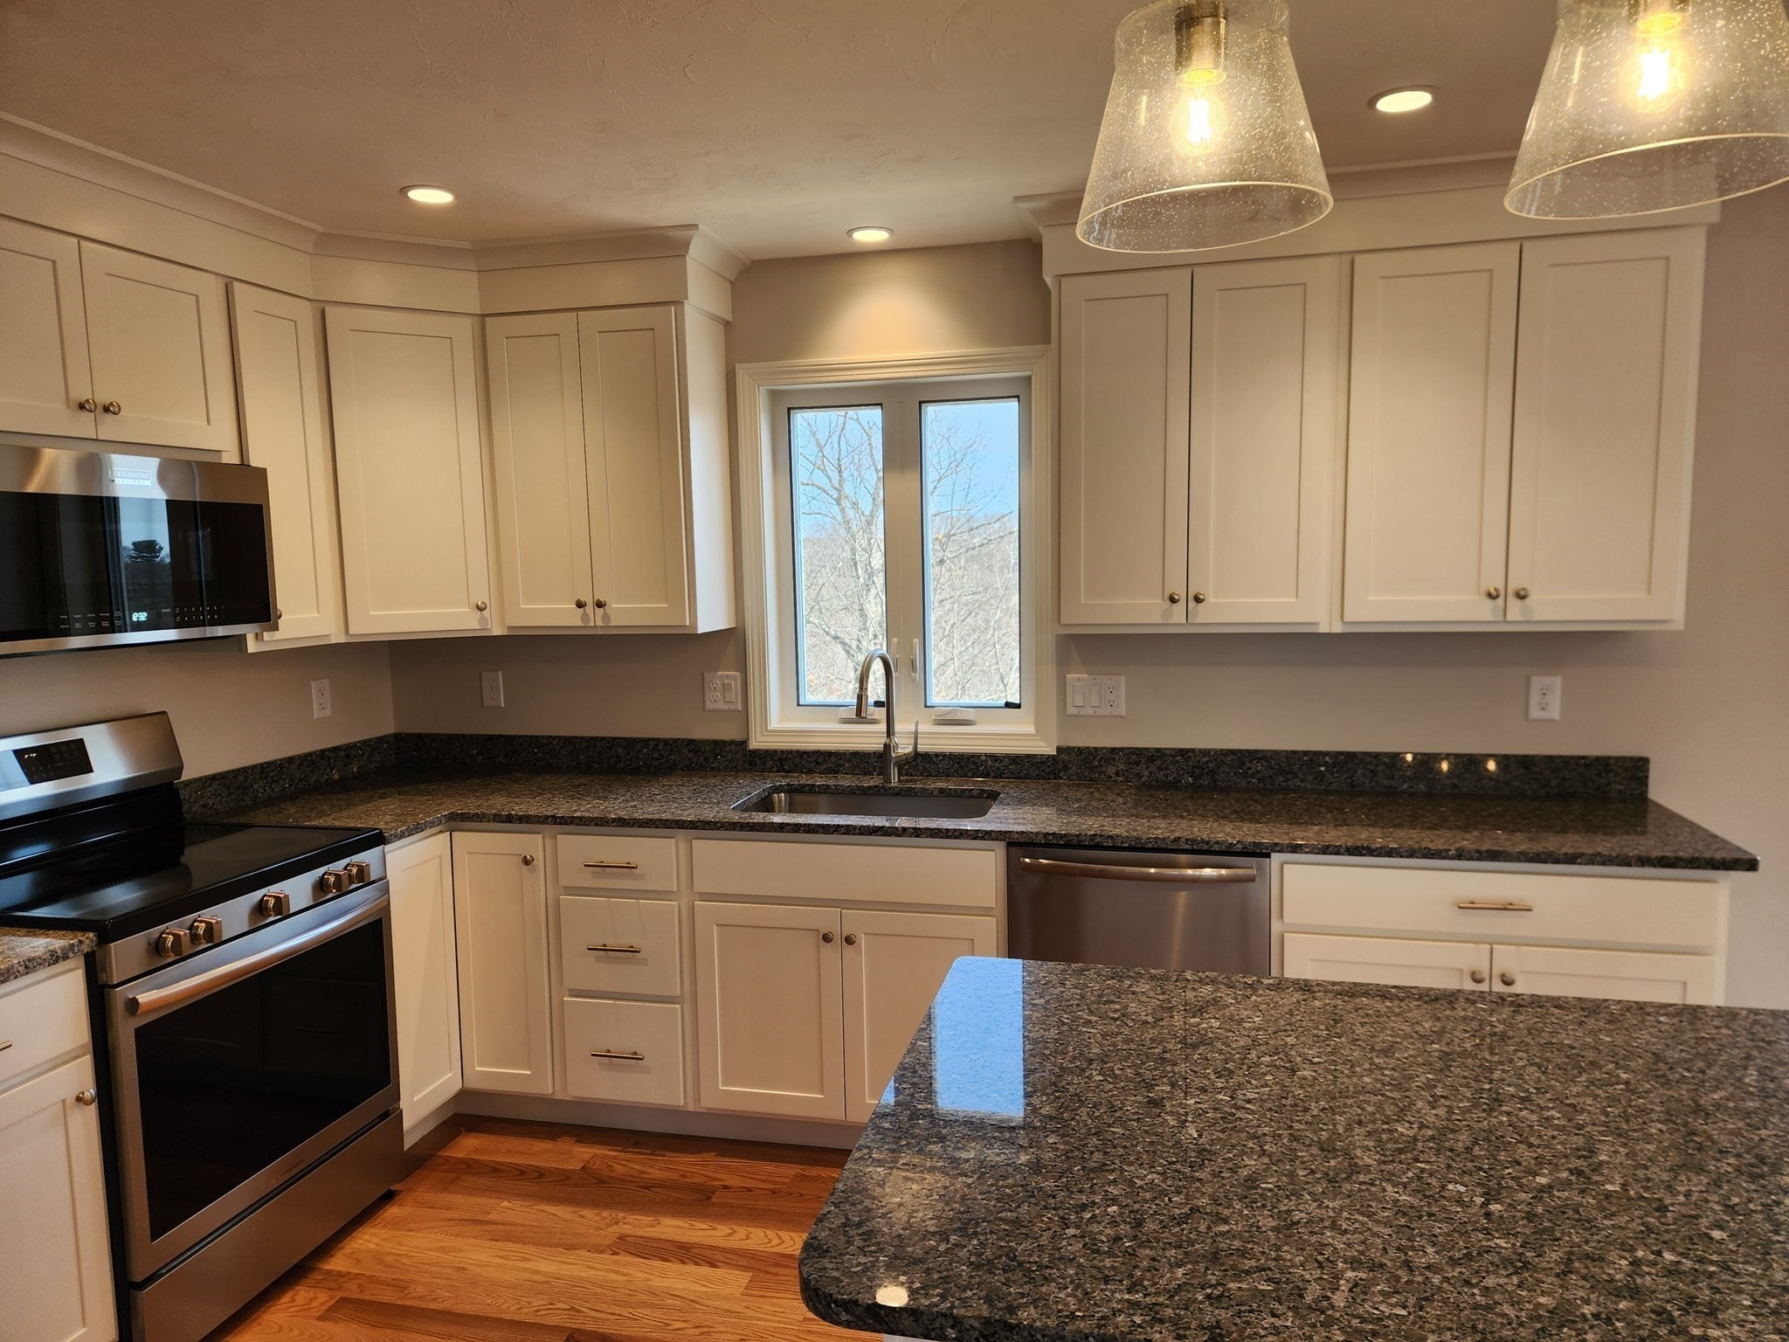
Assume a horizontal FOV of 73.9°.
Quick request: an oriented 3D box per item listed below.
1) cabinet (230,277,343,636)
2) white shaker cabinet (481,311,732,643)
[{"bbox_3d":[-1.697,-0.510,3.069,0.329,0.905,0.307,0,6,13],"label":"cabinet"},{"bbox_3d":[-0.826,-0.569,3.483,0.615,0.905,0.329,0,6,13],"label":"white shaker cabinet"}]

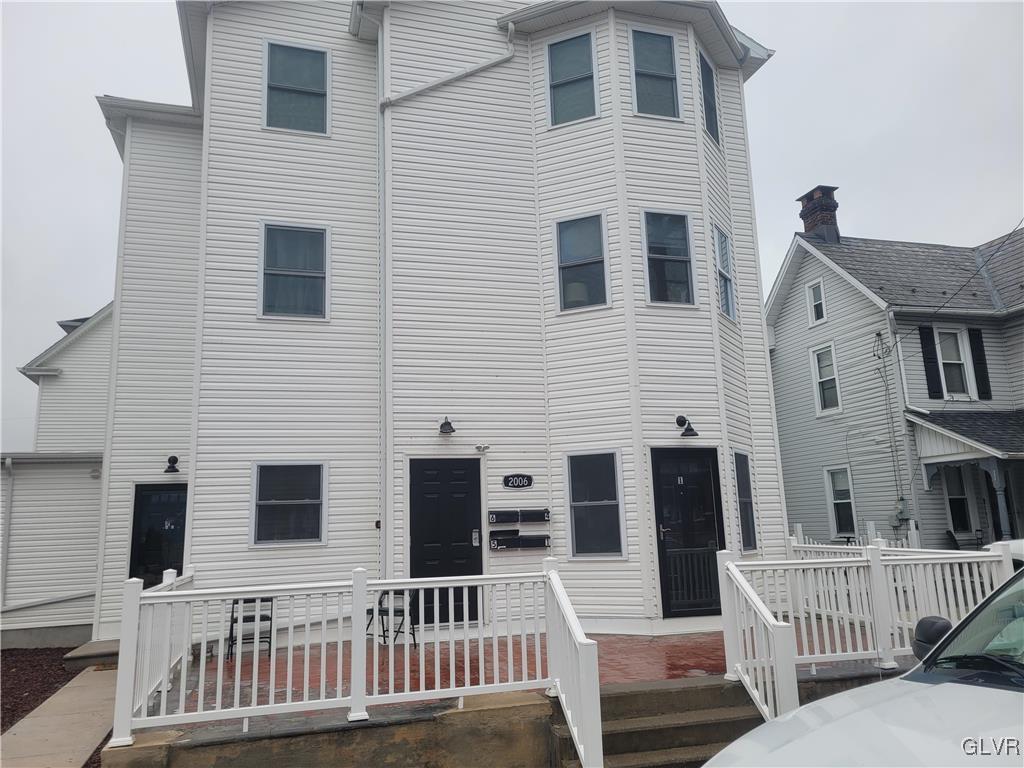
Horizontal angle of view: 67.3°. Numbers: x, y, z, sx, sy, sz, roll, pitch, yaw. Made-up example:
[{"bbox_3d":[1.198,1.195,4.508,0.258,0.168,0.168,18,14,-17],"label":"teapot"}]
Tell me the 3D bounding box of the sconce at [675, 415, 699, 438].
[{"bbox_3d":[2.242,0.521,9.838,0.250,0.290,0.311,1,-11,-17],"label":"sconce"}]

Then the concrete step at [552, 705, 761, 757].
[{"bbox_3d":[1.230,2.859,6.321,1.780,0.169,0.321,1,-10,-15],"label":"concrete step"}]

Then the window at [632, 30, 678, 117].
[{"bbox_3d":[2.057,-4.428,10.977,0.660,1.310,0.100,1,-12,-16],"label":"window"}]

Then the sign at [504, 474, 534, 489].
[{"bbox_3d":[0.079,1.266,10.021,0.405,0.205,0.025,1,-11,-17],"label":"sign"}]

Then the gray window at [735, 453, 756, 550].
[{"bbox_3d":[3.175,1.593,10.420,0.100,1.290,0.660,-9,-14,30],"label":"gray window"}]

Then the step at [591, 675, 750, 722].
[{"bbox_3d":[1.089,2.496,6.107,1.600,0.180,0.420,1,-12,-16],"label":"step"}]

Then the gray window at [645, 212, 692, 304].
[{"bbox_3d":[2.121,-1.697,10.396,0.660,1.280,0.080,1,-11,-17],"label":"gray window"}]

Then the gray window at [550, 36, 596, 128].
[{"bbox_3d":[0.847,-4.327,10.929,0.660,1.280,0.080,-6,-11,23],"label":"gray window"}]

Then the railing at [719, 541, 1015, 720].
[{"bbox_3d":[3.325,2.062,6.340,3.080,1.420,0.860,1,-12,-16],"label":"railing"}]

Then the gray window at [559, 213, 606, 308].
[{"bbox_3d":[0.951,-1.661,10.518,0.660,1.280,0.100,-8,-13,28],"label":"gray window"}]

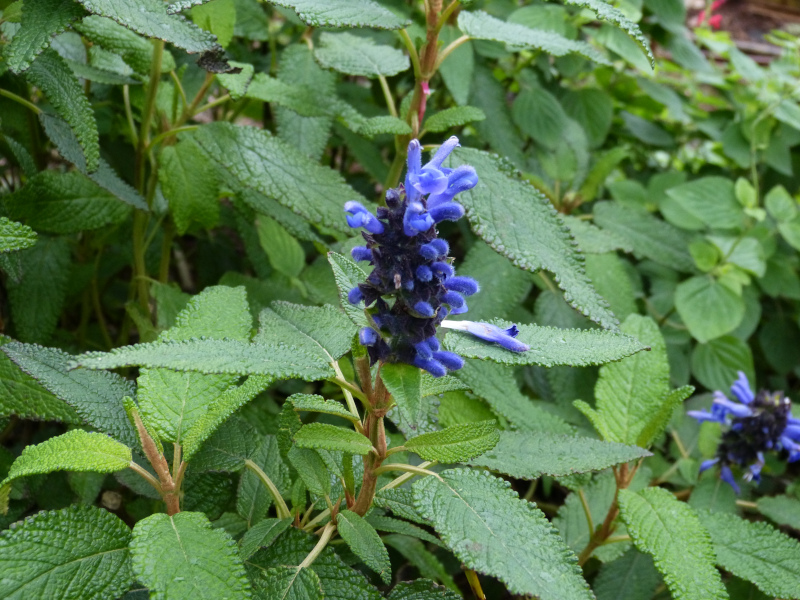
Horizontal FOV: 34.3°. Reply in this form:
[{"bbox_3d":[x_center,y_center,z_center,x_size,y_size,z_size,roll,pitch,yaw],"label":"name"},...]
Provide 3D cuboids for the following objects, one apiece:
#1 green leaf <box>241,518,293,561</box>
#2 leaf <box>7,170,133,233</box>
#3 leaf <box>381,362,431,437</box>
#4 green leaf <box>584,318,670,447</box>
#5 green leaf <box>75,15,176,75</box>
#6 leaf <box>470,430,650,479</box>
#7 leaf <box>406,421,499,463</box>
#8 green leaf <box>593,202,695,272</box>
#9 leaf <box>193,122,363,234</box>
[{"bbox_3d":[-0.046,0.083,0.450,0.022,0.004,0.012,-33,40,-27],"label":"green leaf"},{"bbox_3d":[-0.171,-0.050,0.665,0.062,0.012,0.034,-3,60,-9],"label":"leaf"},{"bbox_3d":[0.001,0.032,0.439,0.017,0.006,0.030,-11,66,-9],"label":"leaf"},{"bbox_3d":[0.096,0.033,0.540,0.034,0.057,0.010,9,-21,3],"label":"green leaf"},{"bbox_3d":[-0.129,-0.121,0.610,0.059,0.008,0.030,27,48,20],"label":"green leaf"},{"bbox_3d":[0.067,0.065,0.540,0.082,0.007,0.031,0,28,-14],"label":"leaf"},{"bbox_3d":[0.018,0.048,0.446,0.033,0.006,0.015,-12,53,9],"label":"leaf"},{"bbox_3d":[0.148,-0.038,0.785,0.072,0.012,0.034,28,46,25],"label":"green leaf"},{"bbox_3d":[-0.062,-0.060,0.635,0.112,0.013,0.040,25,39,27],"label":"leaf"}]

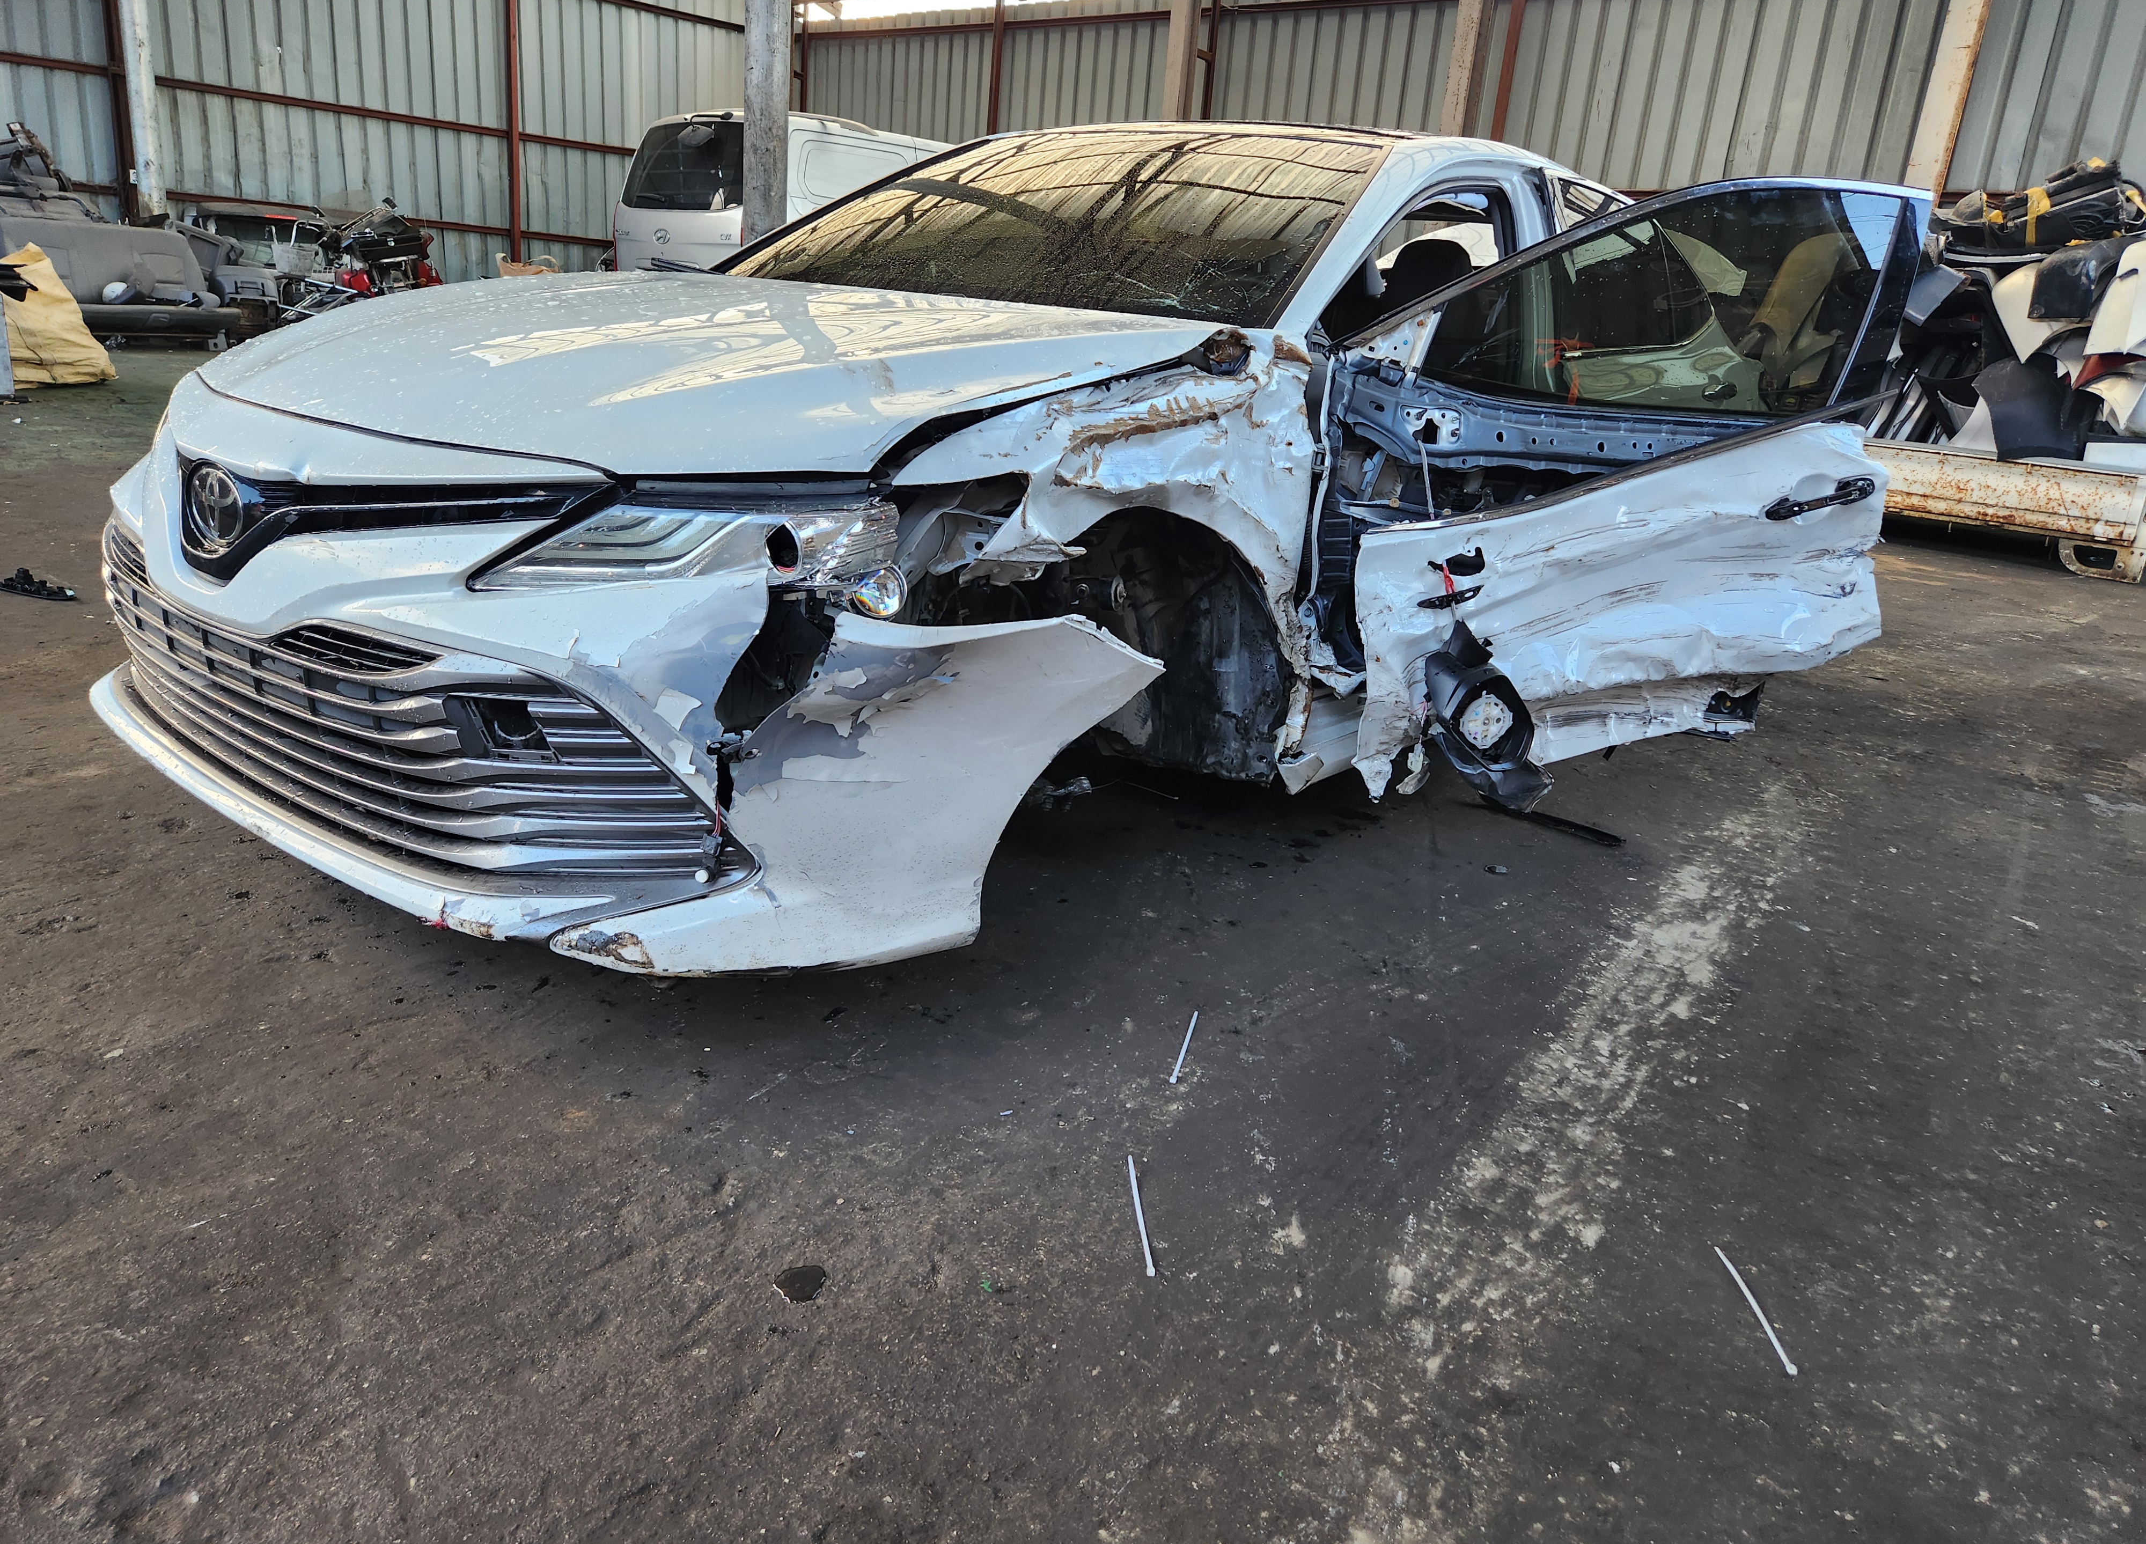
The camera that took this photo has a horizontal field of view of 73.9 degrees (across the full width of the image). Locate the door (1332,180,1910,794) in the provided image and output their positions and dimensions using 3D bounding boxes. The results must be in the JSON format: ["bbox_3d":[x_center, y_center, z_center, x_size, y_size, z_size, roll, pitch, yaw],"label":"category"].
[{"bbox_3d":[0.974,-0.500,2.573,1.140,1.120,0.290,0,18,-14],"label":"door"}]

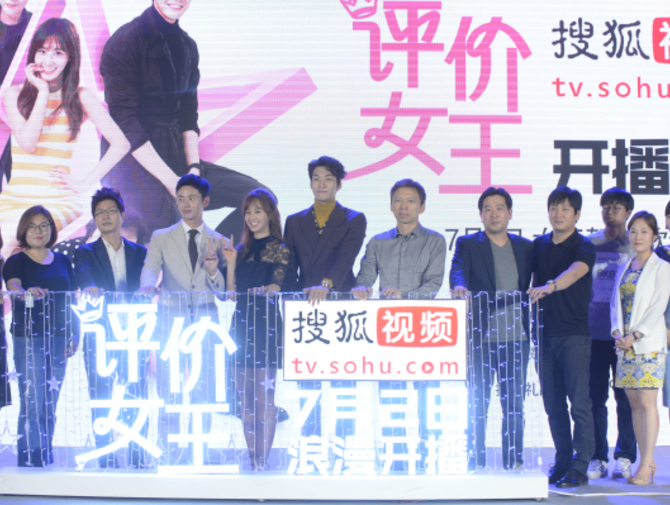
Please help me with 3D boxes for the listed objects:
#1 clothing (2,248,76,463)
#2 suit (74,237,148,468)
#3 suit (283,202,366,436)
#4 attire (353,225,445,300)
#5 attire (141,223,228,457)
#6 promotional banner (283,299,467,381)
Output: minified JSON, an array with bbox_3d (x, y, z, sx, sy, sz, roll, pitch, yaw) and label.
[{"bbox_3d":[-1.722,0.638,8.600,0.419,1.299,0.360,0,0,-6],"label":"clothing"},{"bbox_3d":[-1.308,0.597,8.600,0.431,1.381,0.370,0,0,-7],"label":"suit"},{"bbox_3d":[-0.061,0.489,8.600,0.478,1.561,0.380,0,0,7],"label":"suit"},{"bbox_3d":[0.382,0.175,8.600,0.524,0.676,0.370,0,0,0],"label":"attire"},{"bbox_3d":[-0.883,0.551,8.600,0.489,1.474,0.380,0,0,-5],"label":"attire"},{"bbox_3d":[0.226,0.489,8.250,1.023,0.453,0.030,0,0,0],"label":"promotional banner"}]

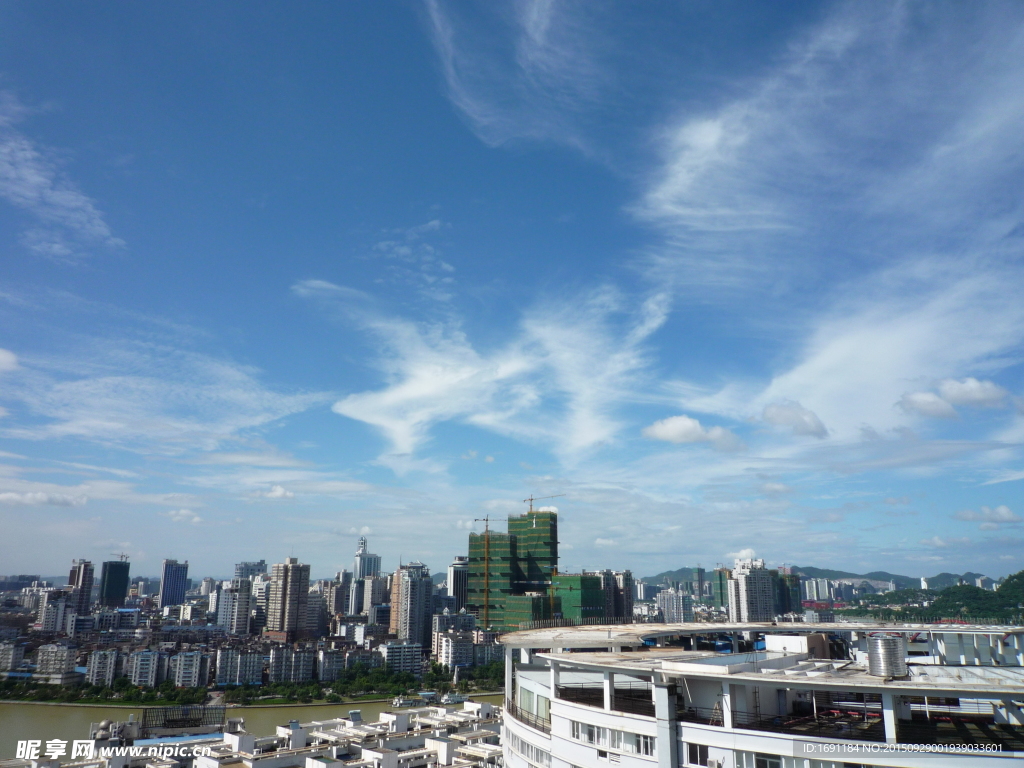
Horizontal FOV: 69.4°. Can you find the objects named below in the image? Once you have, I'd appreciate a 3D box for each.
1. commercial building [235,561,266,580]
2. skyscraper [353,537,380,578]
[{"bbox_3d":[-296.110,247.170,831.670,22.040,97.600,26.740,-12,-19,39],"label":"commercial building"},{"bbox_3d":[-248.080,337.420,1276.820,37.590,146.860,24.140,11,-18,-35],"label":"skyscraper"}]

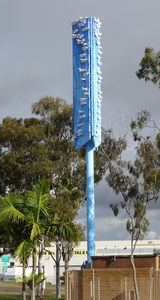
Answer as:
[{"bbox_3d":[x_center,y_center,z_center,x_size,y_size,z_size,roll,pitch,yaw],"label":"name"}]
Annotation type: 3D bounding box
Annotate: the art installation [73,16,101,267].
[{"bbox_3d":[0.775,0.167,82.676,2.200,25.143,2.400,6,-10,-45],"label":"art installation"}]

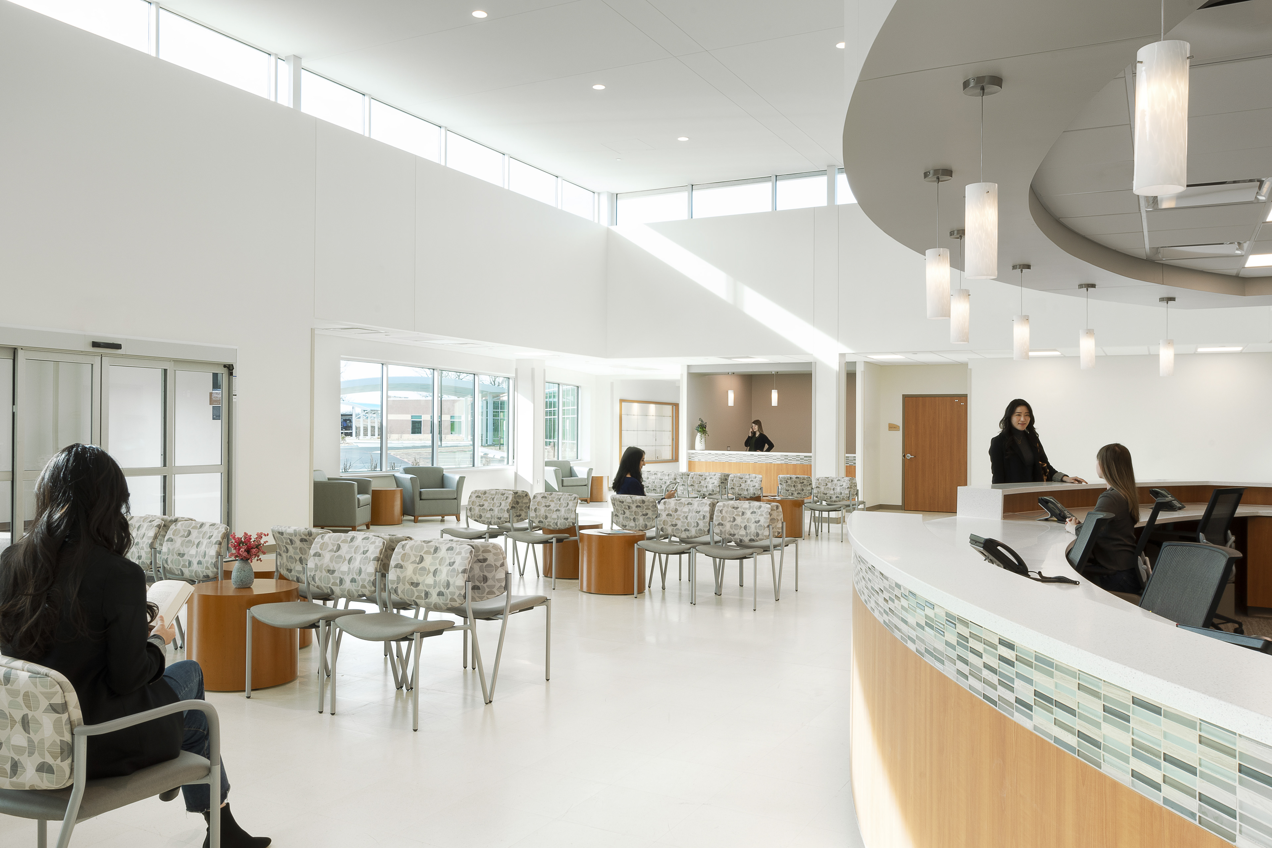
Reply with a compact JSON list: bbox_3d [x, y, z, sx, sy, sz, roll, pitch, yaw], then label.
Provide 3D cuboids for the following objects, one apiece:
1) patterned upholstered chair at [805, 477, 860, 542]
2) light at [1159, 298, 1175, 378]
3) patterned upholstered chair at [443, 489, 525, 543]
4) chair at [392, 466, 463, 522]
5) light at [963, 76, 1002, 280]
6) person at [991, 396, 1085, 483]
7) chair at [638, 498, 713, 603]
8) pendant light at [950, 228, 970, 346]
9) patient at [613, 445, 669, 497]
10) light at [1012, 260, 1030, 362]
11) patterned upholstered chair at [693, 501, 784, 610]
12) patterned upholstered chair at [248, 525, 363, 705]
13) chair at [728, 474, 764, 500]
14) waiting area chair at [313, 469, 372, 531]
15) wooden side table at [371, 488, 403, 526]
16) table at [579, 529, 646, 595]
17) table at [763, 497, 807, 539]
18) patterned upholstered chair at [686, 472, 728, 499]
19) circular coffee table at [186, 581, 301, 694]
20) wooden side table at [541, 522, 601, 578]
[{"bbox_3d":[2.603,1.130,12.906,0.565,0.845,0.580,0,0,28],"label":"patterned upholstered chair"},{"bbox_3d":[4.346,-0.716,7.800,0.118,0.640,0.118,0,0,29],"label":"light"},{"bbox_3d":[-1.509,1.079,9.383,0.565,0.845,0.580,0,0,28],"label":"patterned upholstered chair"},{"bbox_3d":[-3.275,1.113,15.150,0.840,0.830,0.800,1,0,-30],"label":"chair"},{"bbox_3d":[1.112,-0.785,3.070,0.127,0.623,0.127,0,0,28],"label":"light"},{"bbox_3d":[3.129,0.666,7.500,0.690,1.730,0.400,1,0,-6],"label":"person"},{"bbox_3d":[0.360,1.090,8.396,0.565,0.845,0.580,0,0,28],"label":"chair"},{"bbox_3d":[1.828,-0.770,5.373,0.127,0.619,0.127,0,0,28],"label":"pendant light"},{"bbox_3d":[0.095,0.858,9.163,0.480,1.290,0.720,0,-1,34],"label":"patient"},{"bbox_3d":[2.608,-0.743,6.450,0.118,0.640,0.118,0,0,29],"label":"light"},{"bbox_3d":[0.869,1.094,8.103,0.560,0.840,0.590,0,0,29],"label":"patterned upholstered chair"},{"bbox_3d":[-1.683,1.036,5.151,0.565,0.845,0.585,0,-1,31],"label":"patterned upholstered chair"},{"bbox_3d":[1.498,1.124,13.504,0.565,0.845,0.580,0,0,28],"label":"chair"},{"bbox_3d":[-4.226,1.090,13.461,0.800,0.850,0.860,0,-1,4],"label":"waiting area chair"},{"bbox_3d":[-3.867,1.268,14.589,0.600,0.520,0.600,0,-1,0],"label":"wooden side table"},{"bbox_3d":[-0.216,1.248,8.710,0.610,0.520,0.610,1,0,0],"label":"table"},{"bbox_3d":[2.051,1.304,13.300,0.610,0.520,0.610,0,0,29],"label":"table"},{"bbox_3d":[0.934,1.138,13.877,0.560,0.840,0.590,0,0,29],"label":"patterned upholstered chair"},{"bbox_3d":[-2.250,1.199,5.479,0.590,0.515,0.590,0,-1,0],"label":"circular coffee table"},{"bbox_3d":[-0.632,1.251,9.550,0.610,0.520,0.610,1,0,0],"label":"wooden side table"}]

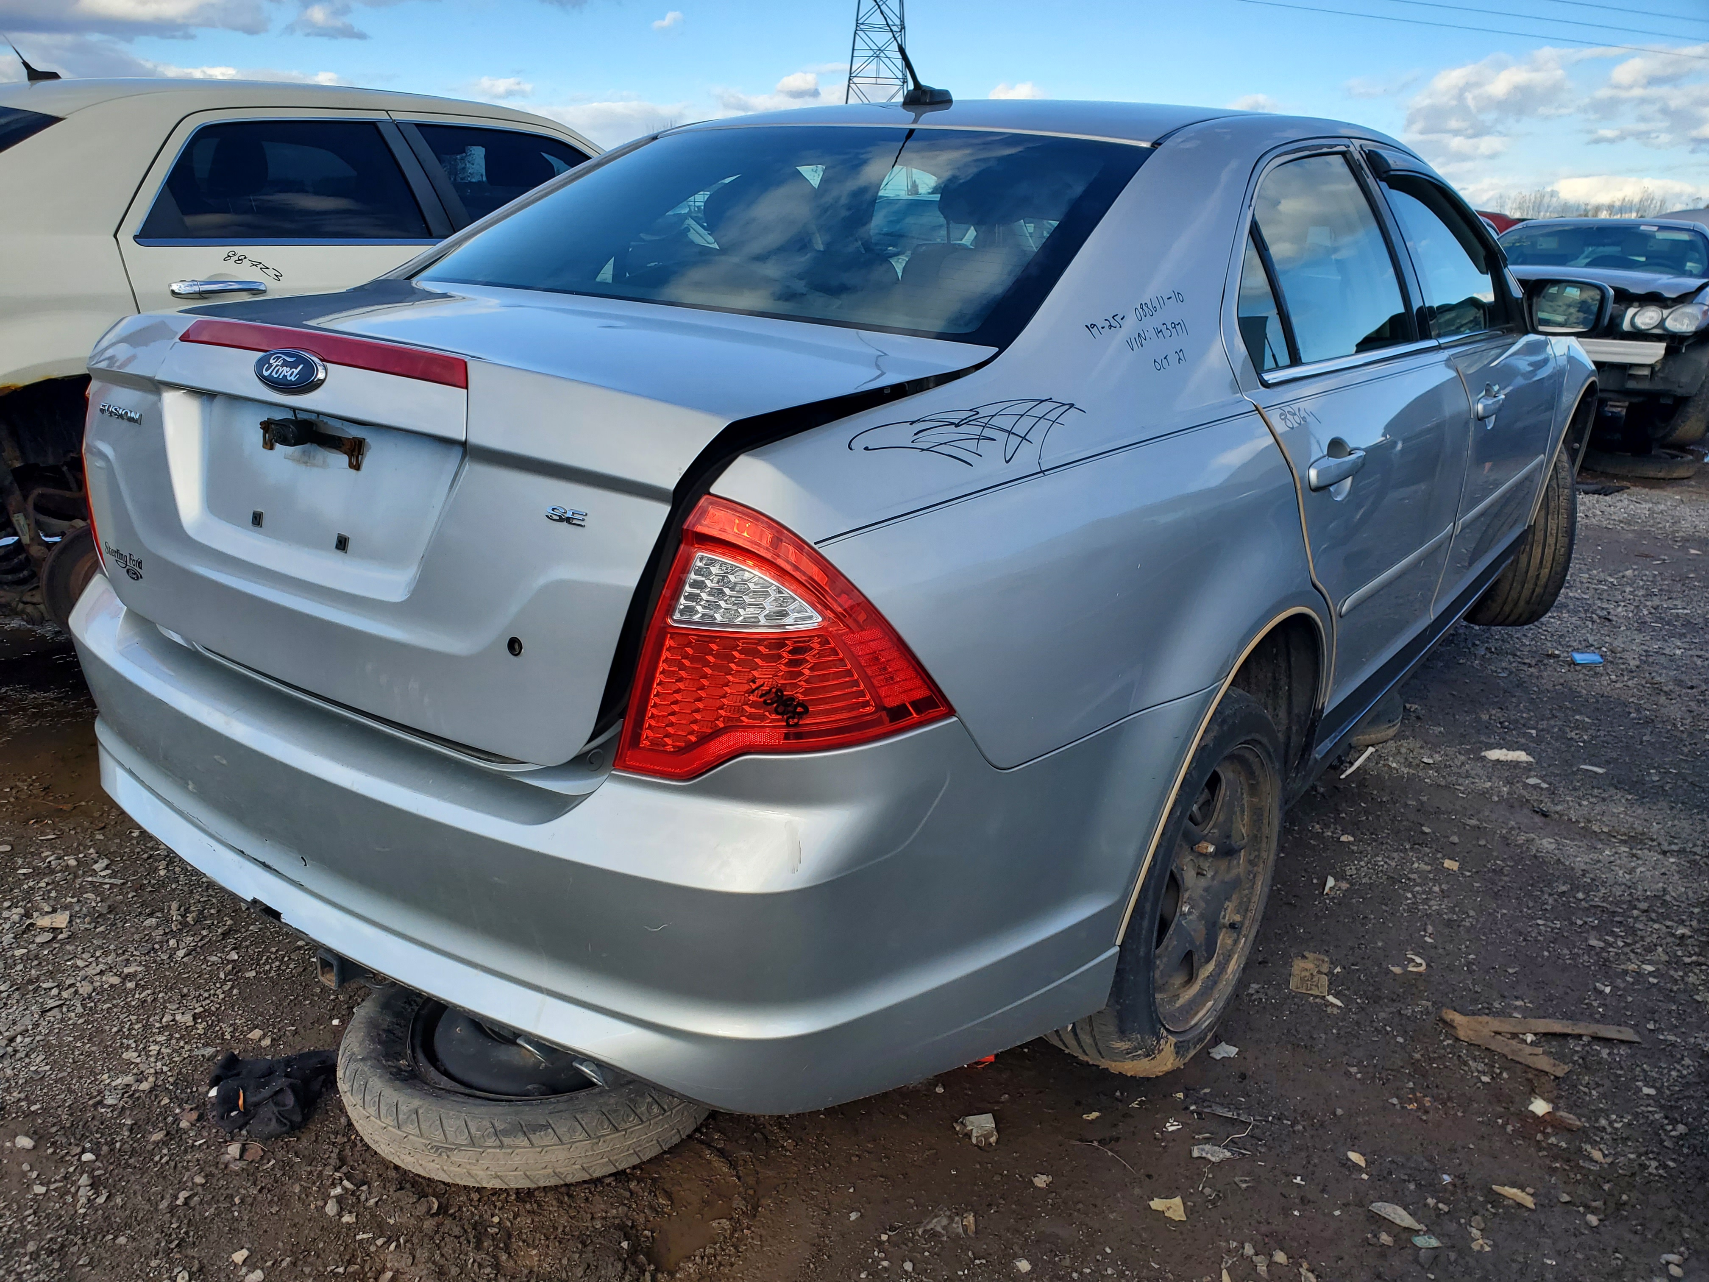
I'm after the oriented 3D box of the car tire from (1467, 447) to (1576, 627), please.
[{"bbox_3d":[2.072,-0.368,4.137,0.225,0.655,0.655,4,20,5],"label":"car tire"}]

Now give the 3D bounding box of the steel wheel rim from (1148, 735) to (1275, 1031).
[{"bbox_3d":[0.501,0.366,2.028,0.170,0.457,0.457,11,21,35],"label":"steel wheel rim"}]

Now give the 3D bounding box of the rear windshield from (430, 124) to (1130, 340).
[{"bbox_3d":[-0.138,-0.714,2.120,1.170,0.120,0.630,15,49,33],"label":"rear windshield"}]

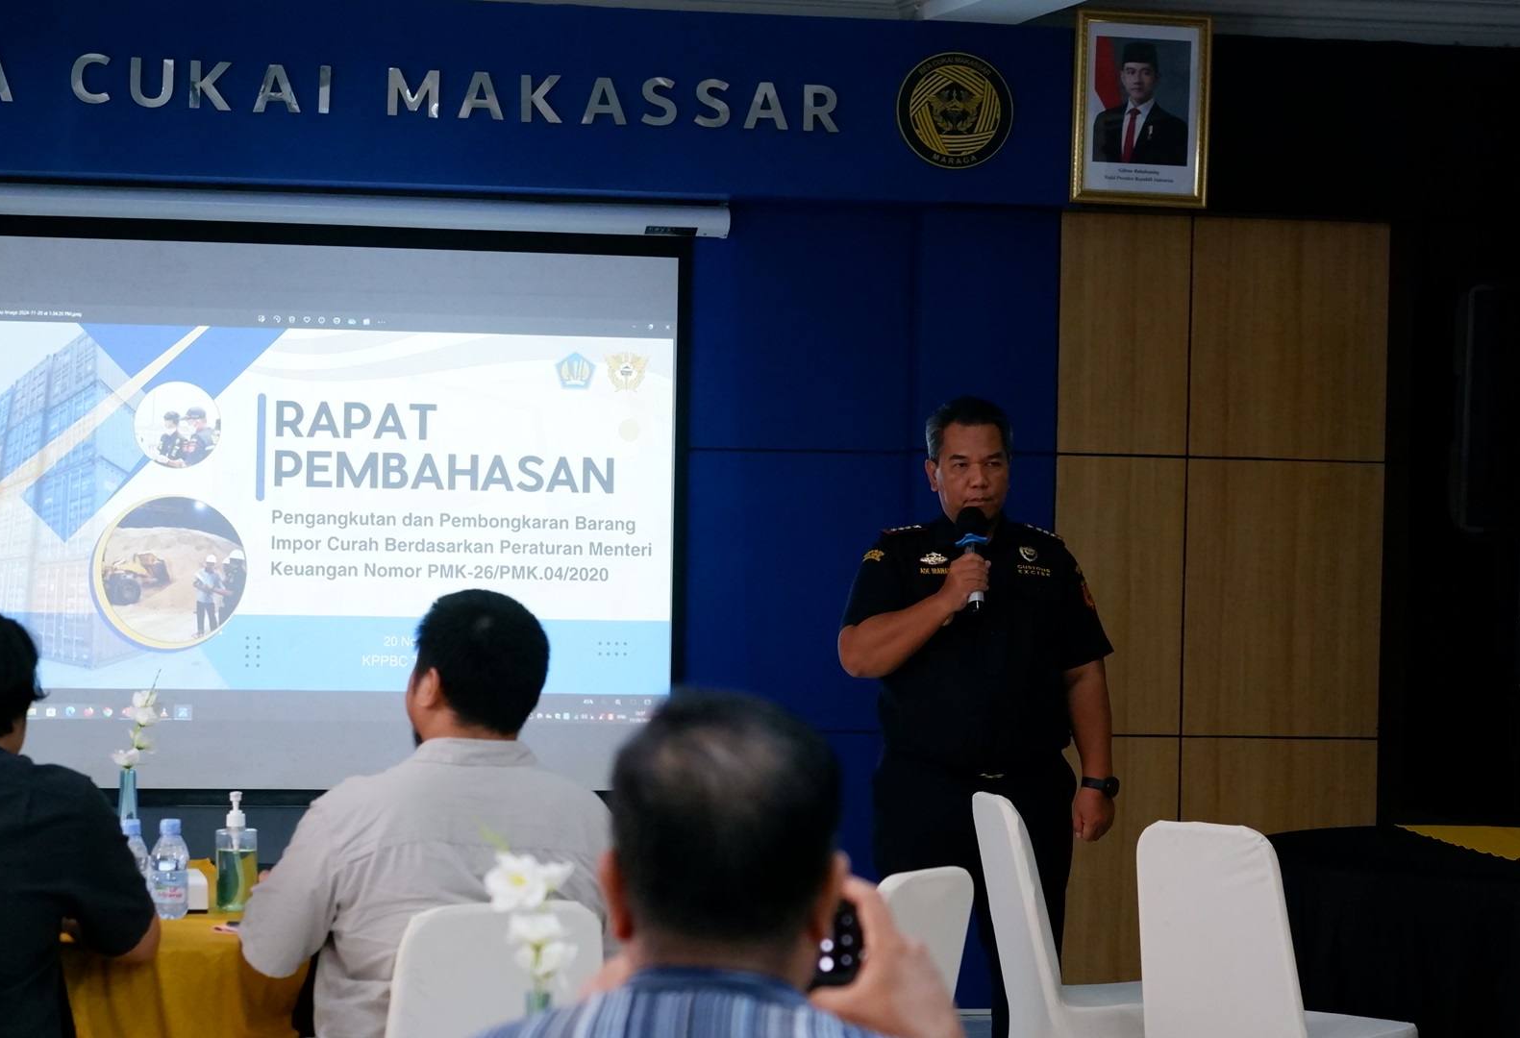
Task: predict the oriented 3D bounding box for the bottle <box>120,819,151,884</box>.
[{"bbox_3d":[-1.055,0.587,6.800,0.064,0.168,0.064,1,1,0],"label":"bottle"}]

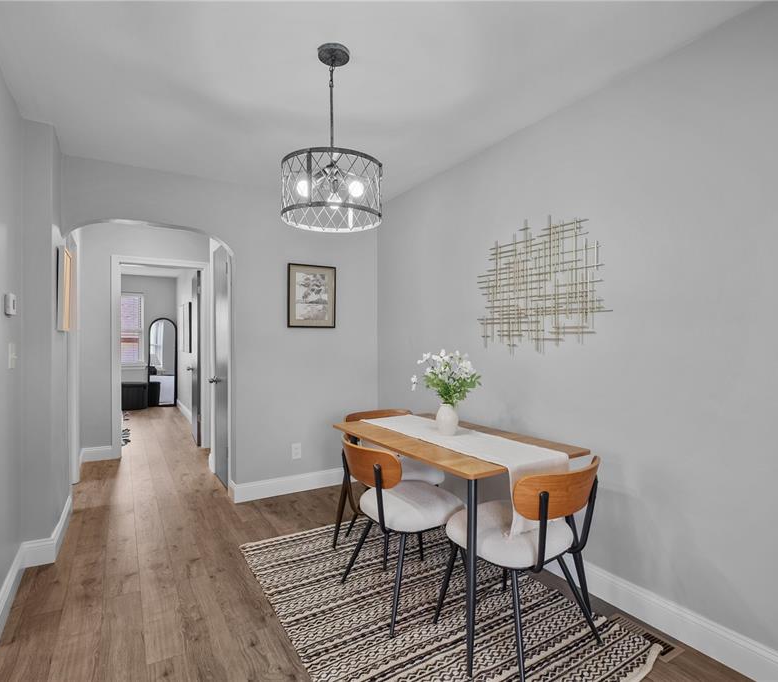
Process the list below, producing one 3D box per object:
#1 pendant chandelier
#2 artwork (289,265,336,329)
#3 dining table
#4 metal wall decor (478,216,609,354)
[{"bbox_3d":[-0.233,-0.846,1.766,0.410,0.705,0.410,0,0,0],"label":"pendant chandelier"},{"bbox_3d":[-0.633,-0.368,3.557,0.422,0.522,0.025,0,0,-32],"label":"artwork"},{"bbox_3d":[0.285,0.862,2.218,0.730,0.743,1.190,0,0,-32],"label":"dining table"},{"bbox_3d":[0.805,-0.292,2.340,0.045,0.740,0.870,0,0,-32],"label":"metal wall decor"}]

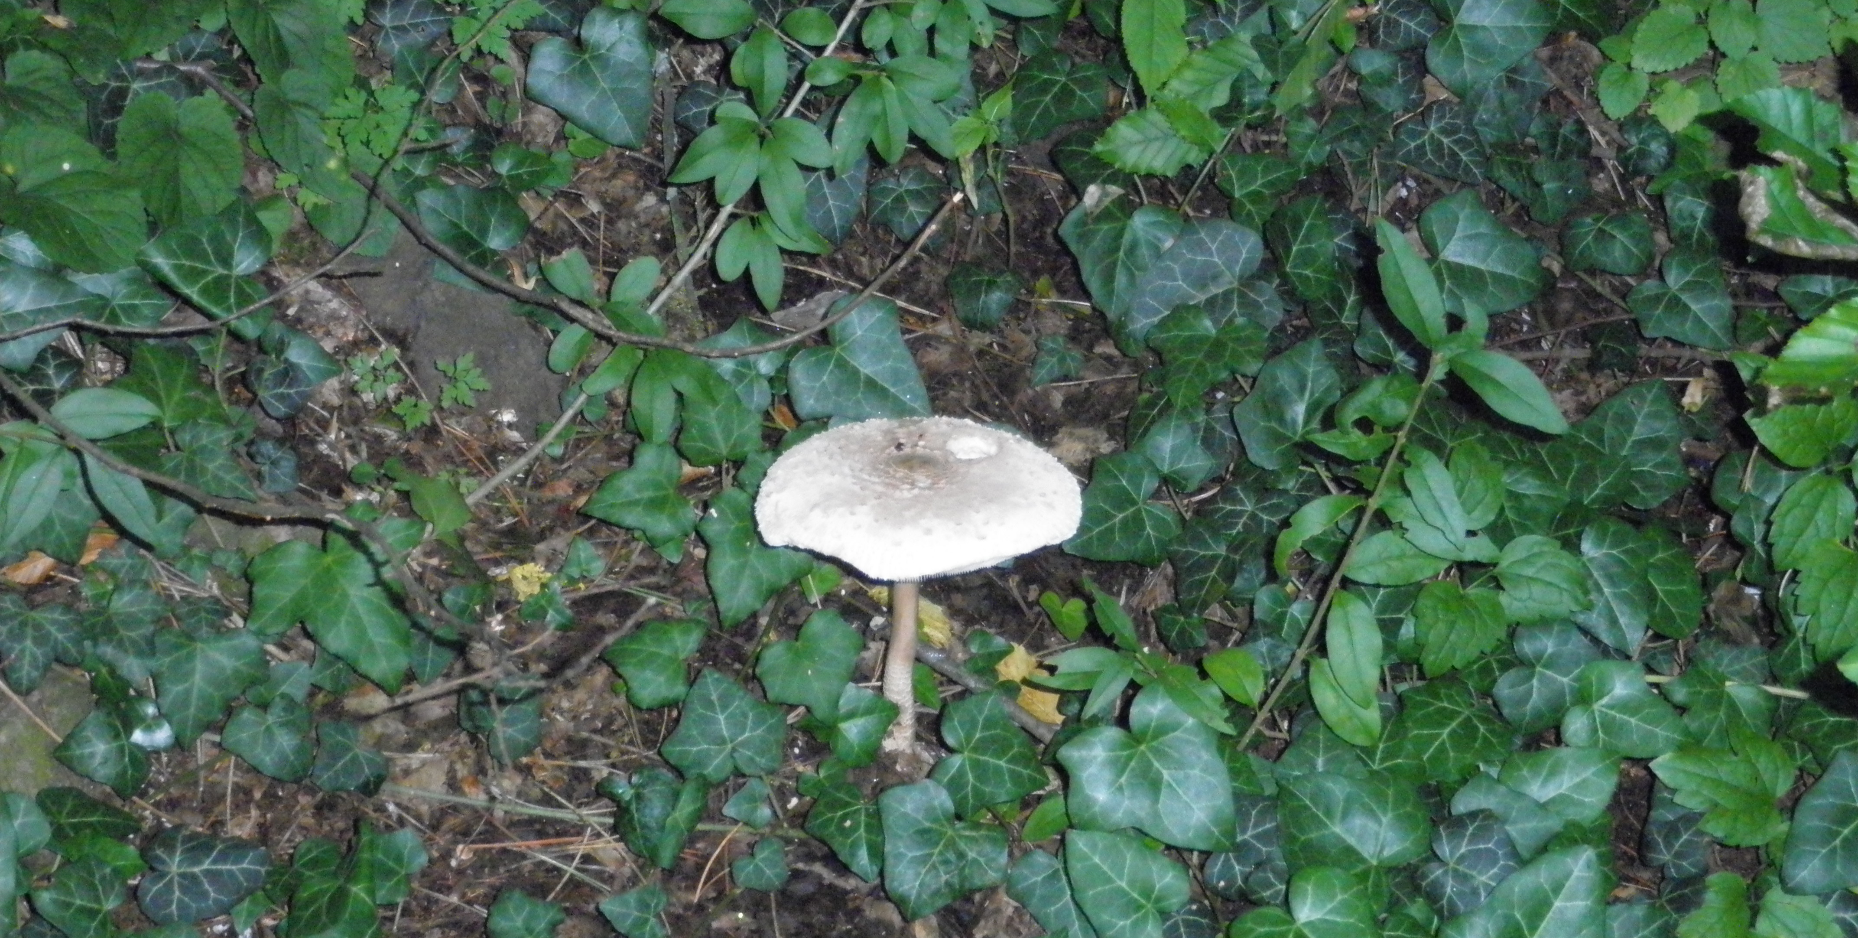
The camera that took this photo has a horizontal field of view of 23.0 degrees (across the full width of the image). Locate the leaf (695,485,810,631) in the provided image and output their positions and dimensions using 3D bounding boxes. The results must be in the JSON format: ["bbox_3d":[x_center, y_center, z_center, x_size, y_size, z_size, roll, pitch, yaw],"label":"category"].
[{"bbox_3d":[-0.076,0.039,1.975,0.052,0.011,0.068,8,60,5],"label":"leaf"}]

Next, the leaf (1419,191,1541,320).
[{"bbox_3d":[0.268,-0.103,2.218,0.065,0.015,0.079,18,54,10],"label":"leaf"}]

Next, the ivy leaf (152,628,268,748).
[{"bbox_3d":[-0.292,0.088,1.845,0.047,0.013,0.058,0,52,0],"label":"ivy leaf"}]

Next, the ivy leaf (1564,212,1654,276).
[{"bbox_3d":[0.312,-0.103,2.085,0.052,0.012,0.044,-25,48,-25],"label":"ivy leaf"}]

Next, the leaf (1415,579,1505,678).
[{"bbox_3d":[0.222,0.067,1.908,0.037,0.011,0.046,17,61,10],"label":"leaf"}]

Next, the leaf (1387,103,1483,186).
[{"bbox_3d":[0.249,-0.154,2.205,0.045,0.010,0.053,-30,61,-19],"label":"leaf"}]

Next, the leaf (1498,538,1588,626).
[{"bbox_3d":[0.253,0.046,1.877,0.040,0.010,0.042,16,59,10],"label":"leaf"}]

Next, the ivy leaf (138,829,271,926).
[{"bbox_3d":[-0.293,0.166,1.850,0.051,0.015,0.048,-3,48,-3],"label":"ivy leaf"}]

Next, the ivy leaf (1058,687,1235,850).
[{"bbox_3d":[0.089,0.125,1.779,0.071,0.017,0.079,-31,61,-20],"label":"ivy leaf"}]

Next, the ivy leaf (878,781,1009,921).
[{"bbox_3d":[0.001,0.150,1.769,0.062,0.014,0.060,20,57,14],"label":"ivy leaf"}]

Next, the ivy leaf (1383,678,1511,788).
[{"bbox_3d":[0.214,0.115,1.914,0.056,0.015,0.055,30,55,25],"label":"ivy leaf"}]

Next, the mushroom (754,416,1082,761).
[{"bbox_3d":[-0.004,0.059,1.837,0.132,0.146,0.132,0,36,0],"label":"mushroom"}]

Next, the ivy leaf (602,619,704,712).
[{"bbox_3d":[-0.119,0.085,1.950,0.041,0.015,0.048,4,52,3],"label":"ivy leaf"}]

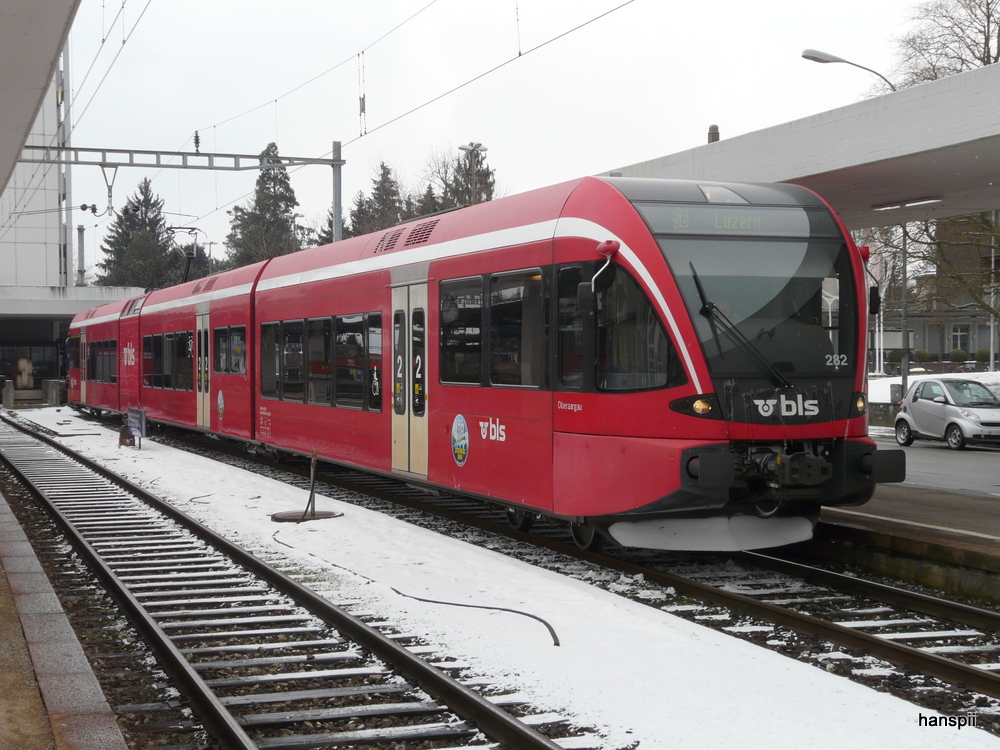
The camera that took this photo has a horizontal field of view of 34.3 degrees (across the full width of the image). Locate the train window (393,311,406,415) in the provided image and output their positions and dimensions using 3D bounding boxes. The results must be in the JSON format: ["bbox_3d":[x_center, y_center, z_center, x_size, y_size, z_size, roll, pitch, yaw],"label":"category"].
[{"bbox_3d":[-1.221,-0.154,20.416,0.080,1.305,0.525,0,1,-20],"label":"train window"}]

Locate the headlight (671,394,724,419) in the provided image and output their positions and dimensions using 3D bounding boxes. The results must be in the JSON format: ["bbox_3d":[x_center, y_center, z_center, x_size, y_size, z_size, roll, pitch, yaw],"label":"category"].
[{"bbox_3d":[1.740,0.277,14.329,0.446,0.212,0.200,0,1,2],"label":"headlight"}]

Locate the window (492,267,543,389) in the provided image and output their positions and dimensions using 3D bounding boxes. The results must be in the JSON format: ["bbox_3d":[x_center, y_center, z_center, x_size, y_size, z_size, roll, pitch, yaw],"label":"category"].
[{"bbox_3d":[0.197,-0.471,16.596,0.080,1.189,1.531,0,1,-20],"label":"window"}]

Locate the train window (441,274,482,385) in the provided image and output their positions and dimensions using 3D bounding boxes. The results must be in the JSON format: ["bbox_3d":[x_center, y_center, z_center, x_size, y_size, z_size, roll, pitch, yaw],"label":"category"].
[{"bbox_3d":[-0.405,-0.492,18.216,0.080,1.198,1.483,0,1,-20],"label":"train window"}]

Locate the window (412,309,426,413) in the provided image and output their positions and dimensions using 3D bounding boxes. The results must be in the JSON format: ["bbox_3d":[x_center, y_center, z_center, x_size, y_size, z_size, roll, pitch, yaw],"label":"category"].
[{"bbox_3d":[-0.941,-0.155,19.662,0.080,1.306,0.523,0,1,-20],"label":"window"}]

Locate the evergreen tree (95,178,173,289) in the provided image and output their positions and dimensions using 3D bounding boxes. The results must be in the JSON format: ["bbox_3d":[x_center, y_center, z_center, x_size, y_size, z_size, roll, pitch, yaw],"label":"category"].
[{"bbox_3d":[-26.661,-6.881,118.084,5.835,14.905,5.835,0,1,0],"label":"evergreen tree"}]

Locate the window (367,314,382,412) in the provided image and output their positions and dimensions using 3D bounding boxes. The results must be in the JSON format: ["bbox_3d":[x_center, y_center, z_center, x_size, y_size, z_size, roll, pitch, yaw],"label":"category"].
[{"bbox_3d":[-1.624,-0.165,21.499,0.080,1.308,0.722,0,1,-20],"label":"window"}]

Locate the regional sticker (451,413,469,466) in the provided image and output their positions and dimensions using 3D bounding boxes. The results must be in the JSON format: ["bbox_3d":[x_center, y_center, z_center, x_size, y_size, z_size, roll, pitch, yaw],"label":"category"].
[{"bbox_3d":[-0.441,0.743,18.234,0.015,0.589,0.613,0,1,-20],"label":"regional sticker"}]

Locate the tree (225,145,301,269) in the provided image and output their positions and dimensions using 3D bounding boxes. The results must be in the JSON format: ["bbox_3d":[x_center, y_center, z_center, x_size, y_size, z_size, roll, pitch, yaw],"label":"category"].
[{"bbox_3d":[-16.081,-7.574,110.093,5.576,16.471,5.576,0,1,0],"label":"tree"}]

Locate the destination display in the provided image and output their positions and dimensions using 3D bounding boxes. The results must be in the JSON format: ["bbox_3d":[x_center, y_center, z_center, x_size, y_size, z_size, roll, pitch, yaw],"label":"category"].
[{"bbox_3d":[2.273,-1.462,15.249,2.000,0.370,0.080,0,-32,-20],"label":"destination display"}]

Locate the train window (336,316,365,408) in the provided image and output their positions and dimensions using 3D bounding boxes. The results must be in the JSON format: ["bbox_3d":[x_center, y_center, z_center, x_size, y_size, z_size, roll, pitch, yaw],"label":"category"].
[{"bbox_3d":[-2.078,-0.177,22.720,0.080,1.310,1.584,0,1,-20],"label":"train window"}]

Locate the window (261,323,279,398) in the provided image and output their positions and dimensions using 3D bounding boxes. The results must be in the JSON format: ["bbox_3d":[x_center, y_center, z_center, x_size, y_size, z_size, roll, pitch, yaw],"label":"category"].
[{"bbox_3d":[-3.893,-0.239,27.600,0.080,1.296,1.467,0,1,-20],"label":"window"}]

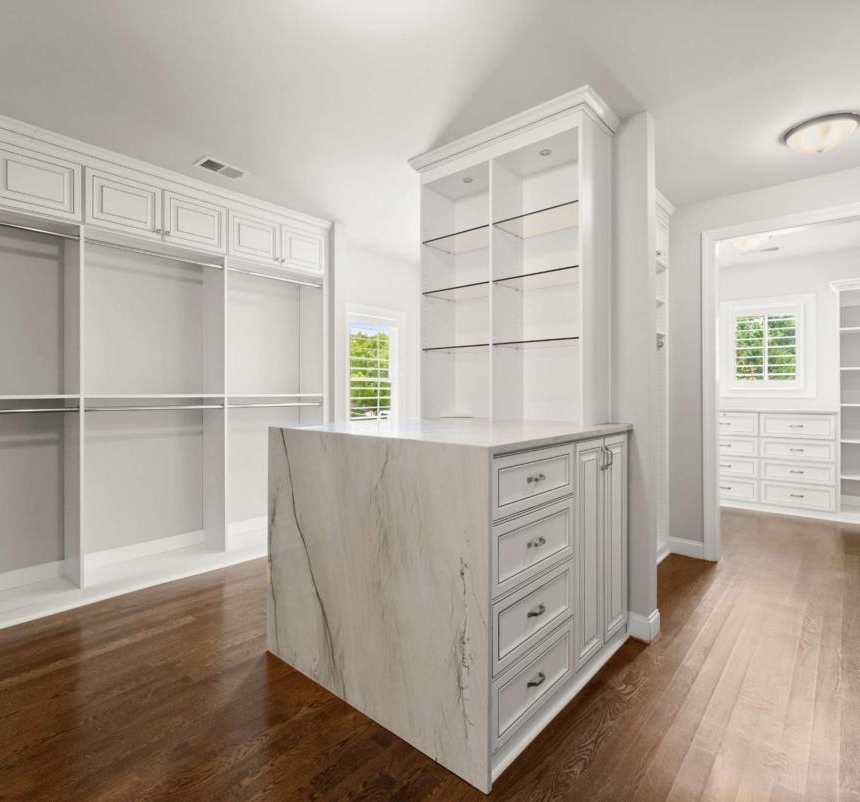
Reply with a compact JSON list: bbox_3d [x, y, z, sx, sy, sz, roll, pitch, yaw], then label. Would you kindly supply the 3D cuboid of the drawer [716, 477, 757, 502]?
[{"bbox_3d":[3.241,0.916,5.070,0.558,0.236,0.380,1,2,42],"label":"drawer"}]

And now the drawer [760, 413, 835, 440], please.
[{"bbox_3d":[3.678,0.241,4.662,0.560,0.234,0.380,1,2,42],"label":"drawer"}]

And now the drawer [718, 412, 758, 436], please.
[{"bbox_3d":[3.239,0.234,5.056,0.558,0.234,0.380,1,2,42],"label":"drawer"}]

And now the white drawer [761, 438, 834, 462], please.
[{"bbox_3d":[3.679,0.472,4.667,0.560,0.208,0.380,1,2,42],"label":"white drawer"}]

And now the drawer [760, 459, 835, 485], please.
[{"bbox_3d":[3.679,0.690,4.672,0.560,0.209,0.380,1,2,42],"label":"drawer"}]

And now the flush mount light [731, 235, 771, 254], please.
[{"bbox_3d":[2.912,-1.408,4.245,0.394,0.123,0.394,1,2,42],"label":"flush mount light"}]

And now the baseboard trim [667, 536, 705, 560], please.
[{"bbox_3d":[1.905,1.093,3.464,0.213,0.118,0.017,1,2,42],"label":"baseboard trim"}]

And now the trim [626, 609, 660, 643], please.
[{"bbox_3d":[1.085,1.116,2.354,0.098,0.123,0.154,1,2,42],"label":"trim"}]

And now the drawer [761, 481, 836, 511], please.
[{"bbox_3d":[3.680,0.923,4.677,0.560,0.236,0.380,1,2,42],"label":"drawer"}]

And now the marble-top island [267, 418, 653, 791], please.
[{"bbox_3d":[0.118,0.652,2.288,1.261,1.059,1.242,1,2,42],"label":"marble-top island"}]

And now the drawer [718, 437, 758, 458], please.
[{"bbox_3d":[3.239,0.465,5.060,0.558,0.208,0.380,1,2,42],"label":"drawer"}]

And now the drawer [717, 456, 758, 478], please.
[{"bbox_3d":[3.240,0.683,5.065,0.558,0.209,0.380,1,2,42],"label":"drawer"}]

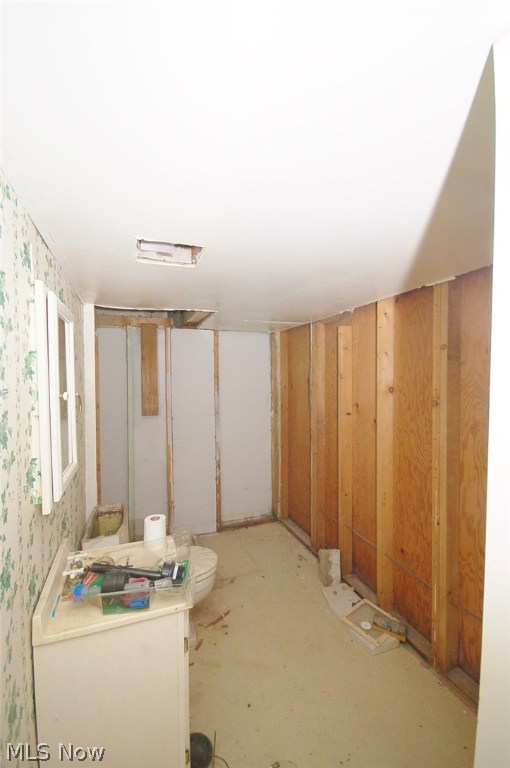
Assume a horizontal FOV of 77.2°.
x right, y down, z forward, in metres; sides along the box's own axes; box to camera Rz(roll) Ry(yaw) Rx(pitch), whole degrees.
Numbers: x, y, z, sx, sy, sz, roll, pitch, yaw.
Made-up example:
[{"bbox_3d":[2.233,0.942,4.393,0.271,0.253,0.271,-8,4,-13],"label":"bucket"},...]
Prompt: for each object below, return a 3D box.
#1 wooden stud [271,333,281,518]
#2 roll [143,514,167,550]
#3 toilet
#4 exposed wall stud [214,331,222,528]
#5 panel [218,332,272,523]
[{"bbox_3d":[0.226,0.444,3.374,0.042,1.958,0.084,-1,1,-21],"label":"wooden stud"},{"bbox_3d":[-0.467,0.691,1.485,0.105,0.122,0.105,-1,1,-21],"label":"roll"},{"bbox_3d":[-0.562,1.103,1.831,0.705,0.743,0.450,-1,1,-21],"label":"toilet"},{"bbox_3d":[-0.372,0.462,3.143,0.041,1.980,0.083,-1,1,-21],"label":"exposed wall stud"},{"bbox_3d":[-0.086,0.432,3.309,0.575,1.942,0.021,-1,1,-21],"label":"panel"}]

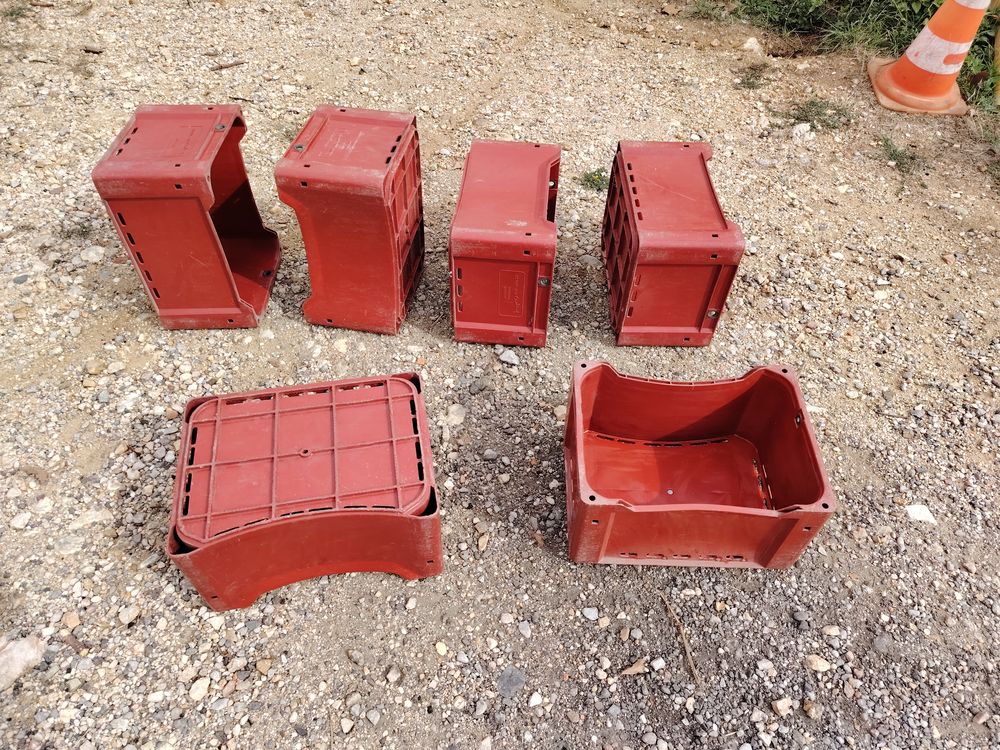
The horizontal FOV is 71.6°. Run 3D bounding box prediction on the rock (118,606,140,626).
[{"bbox_3d":[-0.831,0.536,1.558,0.042,0.021,0.034,-24,53,-22],"label":"rock"}]

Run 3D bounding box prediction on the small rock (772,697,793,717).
[{"bbox_3d":[0.594,0.698,1.458,0.040,0.022,0.035,4,48,2],"label":"small rock"}]

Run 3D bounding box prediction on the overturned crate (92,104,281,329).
[{"bbox_3d":[-0.915,-0.476,2.126,0.289,0.550,0.405,-1,47,-1],"label":"overturned crate"}]

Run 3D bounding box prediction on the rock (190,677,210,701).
[{"bbox_3d":[-0.630,0.659,1.457,0.029,0.018,0.040,21,51,16],"label":"rock"}]

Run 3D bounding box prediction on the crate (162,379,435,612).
[{"bbox_3d":[-0.429,0.267,1.632,0.540,0.285,0.400,-7,50,-8],"label":"crate"}]

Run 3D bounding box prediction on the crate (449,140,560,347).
[{"bbox_3d":[0.027,-0.428,2.226,0.289,0.405,0.550,4,49,2],"label":"crate"}]

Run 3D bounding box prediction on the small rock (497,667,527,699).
[{"bbox_3d":[0.024,0.664,1.500,0.062,0.025,0.063,5,48,3],"label":"small rock"}]

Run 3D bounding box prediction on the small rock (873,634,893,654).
[{"bbox_3d":[0.864,0.609,1.569,0.046,0.024,0.043,-26,54,-22],"label":"small rock"}]

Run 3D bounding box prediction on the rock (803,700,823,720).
[{"bbox_3d":[0.656,0.703,1.456,0.035,0.022,0.036,4,48,2],"label":"rock"}]

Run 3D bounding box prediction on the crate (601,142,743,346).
[{"bbox_3d":[0.521,-0.427,2.217,0.289,0.405,0.550,1,48,-1],"label":"crate"}]

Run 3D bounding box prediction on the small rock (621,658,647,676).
[{"bbox_3d":[0.293,0.643,1.526,0.063,0.018,0.026,-18,51,-17],"label":"small rock"}]

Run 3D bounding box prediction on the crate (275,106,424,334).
[{"bbox_3d":[-0.426,-0.466,2.116,0.285,0.540,0.400,7,46,4],"label":"crate"}]

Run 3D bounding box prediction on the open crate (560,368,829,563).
[{"bbox_3d":[0.447,0.219,1.702,0.540,0.285,0.400,2,50,0],"label":"open crate"}]

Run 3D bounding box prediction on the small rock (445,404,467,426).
[{"bbox_3d":[-0.129,0.114,1.980,0.060,0.033,0.071,-3,49,-4],"label":"small rock"}]

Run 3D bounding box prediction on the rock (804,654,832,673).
[{"bbox_3d":[0.697,0.633,1.522,0.054,0.018,0.029,15,50,12],"label":"rock"}]

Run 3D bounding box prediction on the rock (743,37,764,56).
[{"bbox_3d":[1.320,-1.716,3.617,0.109,0.071,0.142,16,50,12],"label":"rock"}]

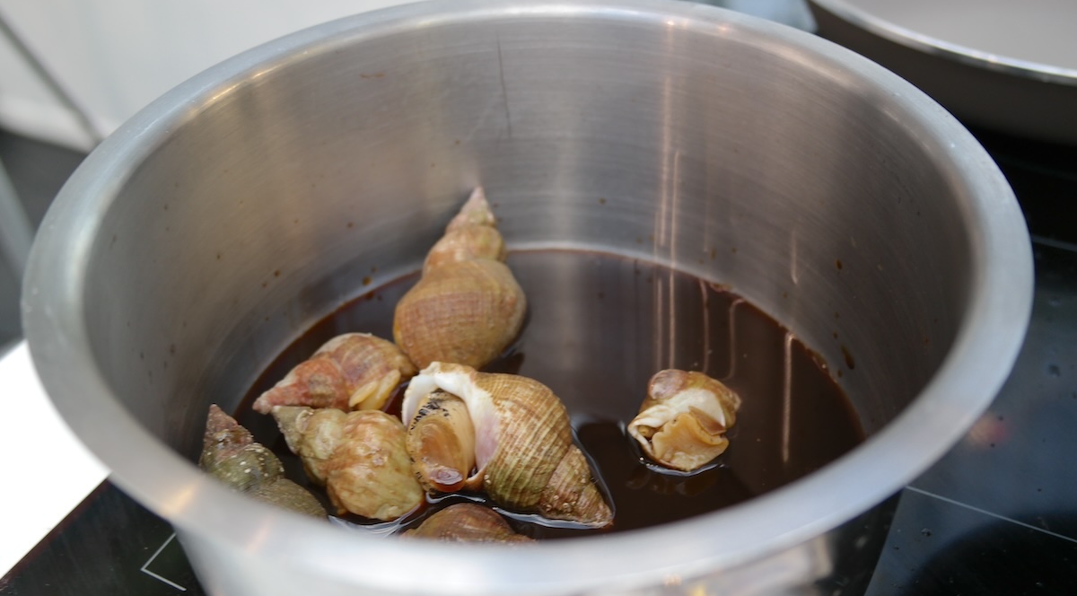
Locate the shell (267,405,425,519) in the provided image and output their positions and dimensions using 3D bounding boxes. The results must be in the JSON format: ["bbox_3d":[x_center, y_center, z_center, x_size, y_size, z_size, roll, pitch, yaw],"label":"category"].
[{"bbox_3d":[-0.056,0.045,0.285,0.057,0.031,0.033,29,48,14],"label":"shell"}]

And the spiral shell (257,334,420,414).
[{"bbox_3d":[-0.063,0.028,0.308,0.052,0.030,0.033,-12,41,-13],"label":"spiral shell"}]

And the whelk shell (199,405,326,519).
[{"bbox_3d":[-0.080,0.053,0.278,0.035,0.033,0.060,-26,59,-26],"label":"whelk shell"}]

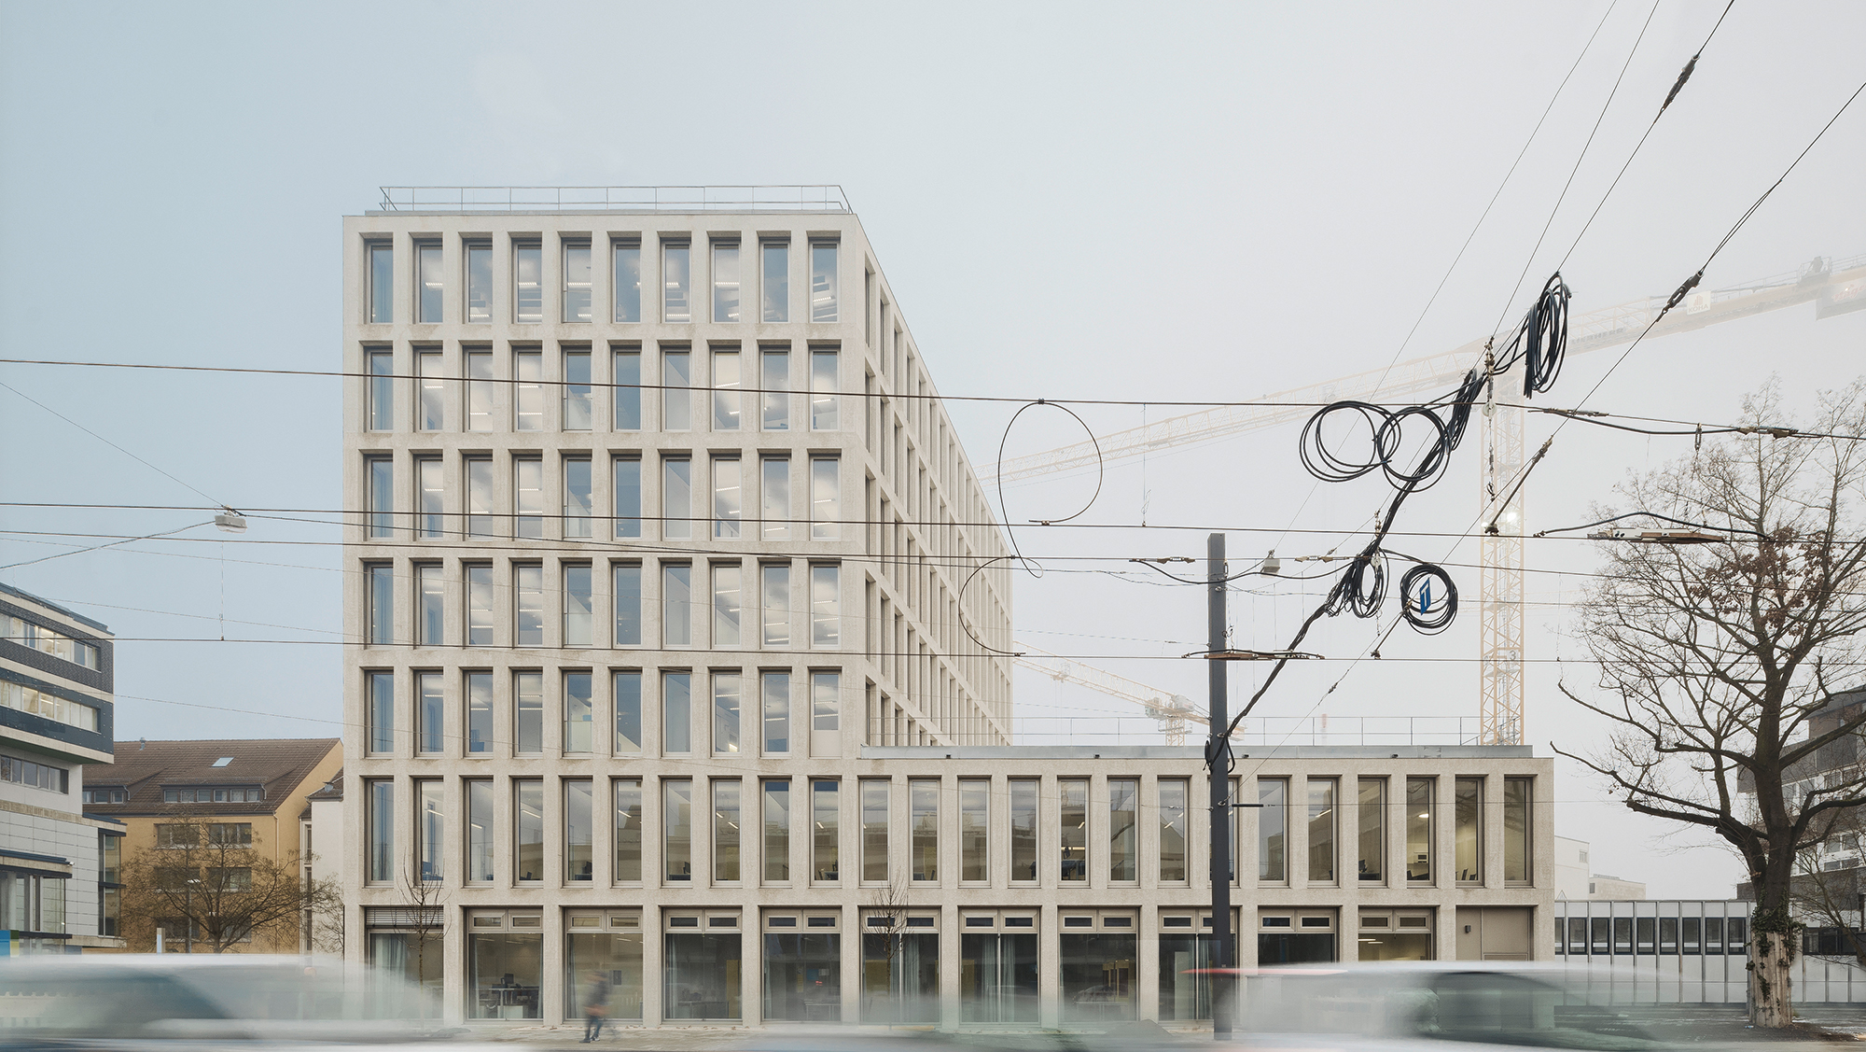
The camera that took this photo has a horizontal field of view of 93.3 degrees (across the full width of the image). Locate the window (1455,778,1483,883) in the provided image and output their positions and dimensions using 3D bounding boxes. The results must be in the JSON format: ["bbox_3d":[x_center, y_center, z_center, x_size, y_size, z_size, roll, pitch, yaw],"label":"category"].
[{"bbox_3d":[17.310,9.902,28.586,0.993,3.477,0.150,0,0,0],"label":"window"}]

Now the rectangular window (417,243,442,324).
[{"bbox_3d":[-15.874,-7.700,28.000,1.000,2.581,0.150,0,0,0],"label":"rectangular window"}]

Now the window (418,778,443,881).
[{"bbox_3d":[-16.530,9.983,29.000,0.864,3.359,0.200,0,0,0],"label":"window"}]

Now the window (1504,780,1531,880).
[{"bbox_3d":[18.615,9.730,28.000,0.950,3.336,0.200,0,0,0],"label":"window"}]

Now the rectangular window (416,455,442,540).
[{"bbox_3d":[-16.270,-0.932,28.586,0.993,2.673,0.150,0,0,0],"label":"rectangular window"}]

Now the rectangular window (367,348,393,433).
[{"bbox_3d":[-18.089,-4.472,28.900,0.970,2.726,0.150,0,0,0],"label":"rectangular window"}]

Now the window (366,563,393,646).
[{"bbox_3d":[-17.925,2.545,28.586,0.993,2.673,0.150,0,0,0],"label":"window"}]

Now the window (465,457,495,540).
[{"bbox_3d":[-14.398,-0.892,28.000,0.950,2.618,0.200,0,0,0],"label":"window"}]

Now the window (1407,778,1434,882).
[{"bbox_3d":[15.961,9.973,28.900,0.970,3.372,0.150,0,0,0],"label":"window"}]

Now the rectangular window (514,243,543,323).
[{"bbox_3d":[-13.269,-7.964,28.900,0.970,2.726,0.150,0,0,0],"label":"rectangular window"}]

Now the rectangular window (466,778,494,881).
[{"bbox_3d":[-14.898,9.983,29.000,0.864,3.359,0.200,0,0,0],"label":"rectangular window"}]

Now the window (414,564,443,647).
[{"bbox_3d":[-15.967,2.542,28.000,1.000,2.674,0.150,0,0,0],"label":"window"}]

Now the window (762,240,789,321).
[{"bbox_3d":[-4.993,-7.726,28.000,0.904,2.618,0.200,0,0,0],"label":"window"}]

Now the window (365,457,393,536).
[{"bbox_3d":[-17.572,-0.892,28.000,0.950,2.618,0.200,0,0,0],"label":"window"}]

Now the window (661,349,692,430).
[{"bbox_3d":[-8.324,-4.409,28.586,0.993,2.673,0.150,0,0,0],"label":"window"}]

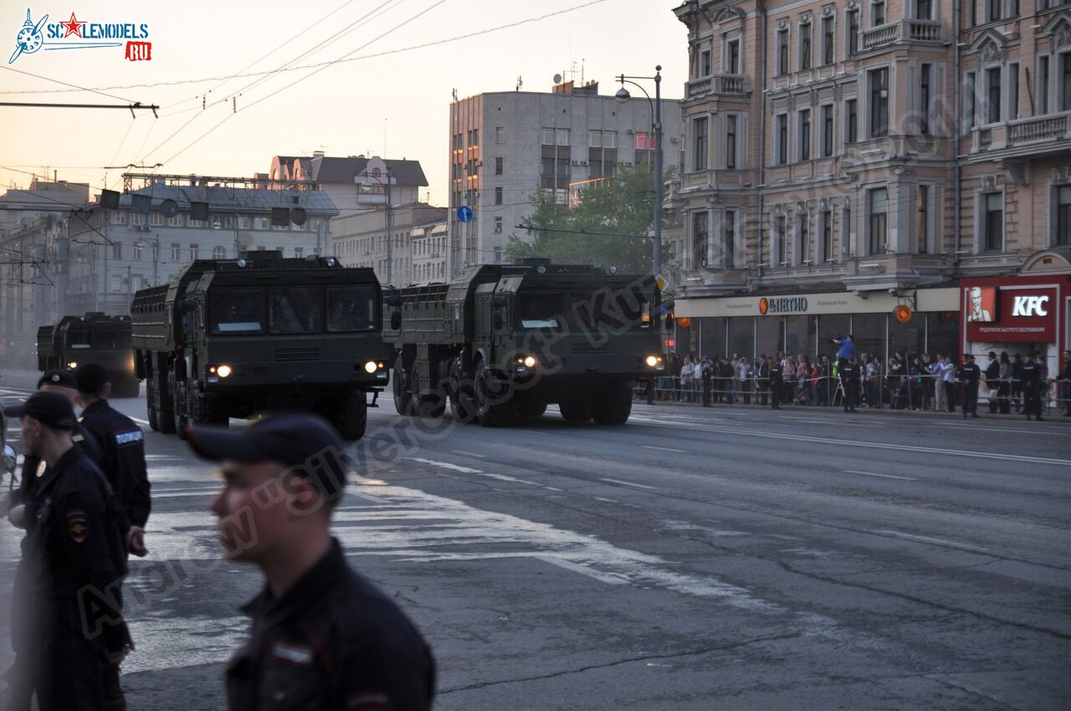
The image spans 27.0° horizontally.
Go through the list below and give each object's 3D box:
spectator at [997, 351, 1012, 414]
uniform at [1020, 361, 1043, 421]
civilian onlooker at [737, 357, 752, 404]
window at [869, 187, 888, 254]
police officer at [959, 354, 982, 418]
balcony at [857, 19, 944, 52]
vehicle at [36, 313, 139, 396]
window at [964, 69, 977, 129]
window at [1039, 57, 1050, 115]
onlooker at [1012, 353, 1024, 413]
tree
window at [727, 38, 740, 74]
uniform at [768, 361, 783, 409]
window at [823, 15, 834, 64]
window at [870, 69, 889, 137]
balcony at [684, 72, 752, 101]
[{"bbox_3d":[13.820,0.817,65.500,0.340,1.770,0.460,0,0,-22],"label":"spectator"},{"bbox_3d":[14.394,1.008,64.700,0.580,1.749,0.400,1,0,34],"label":"uniform"},{"bbox_3d":[7.885,0.954,84.000,0.550,1.782,0.420,1,0,20],"label":"civilian onlooker"},{"bbox_3d":[12.070,-4.700,78.250,0.220,2.380,1.300,1,0,-20],"label":"window"},{"bbox_3d":[12.600,0.950,64.500,0.350,1.700,0.550,0,0,-43],"label":"police officer"},{"bbox_3d":[12.867,-11.095,78.475,1.666,0.935,3.272,1,0,-19],"label":"balcony"},{"bbox_3d":[-18.400,0.000,92.000,3.100,3.300,13.000,1,0,-17],"label":"vehicle"},{"bbox_3d":[15.012,-8.712,76.366,0.250,2.000,0.650,1,0,-19],"label":"window"},{"bbox_3d":[16.502,-8.657,71.880,0.200,1.919,0.571,1,0,-19],"label":"window"},{"bbox_3d":[14.265,0.829,65.900,0.360,1.781,0.500,1,0,-18],"label":"onlooker"},{"bbox_3d":[3.002,-4.417,130.000,9.200,13.300,9.600,1,0,-19],"label":"tree"},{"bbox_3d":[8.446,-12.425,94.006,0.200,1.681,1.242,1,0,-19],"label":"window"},{"bbox_3d":[8.330,1.030,77.000,0.340,1.680,0.530,0,0,-42],"label":"uniform"},{"bbox_3d":[11.439,-12.172,86.491,0.200,1.823,1.006,1,0,-19],"label":"window"},{"bbox_3d":[12.142,-8.888,78.292,0.250,2.420,1.420,1,0,-19],"label":"window"},{"bbox_3d":[7.540,-10.900,92.200,1.600,1.050,3.050,1,0,-20],"label":"balcony"}]

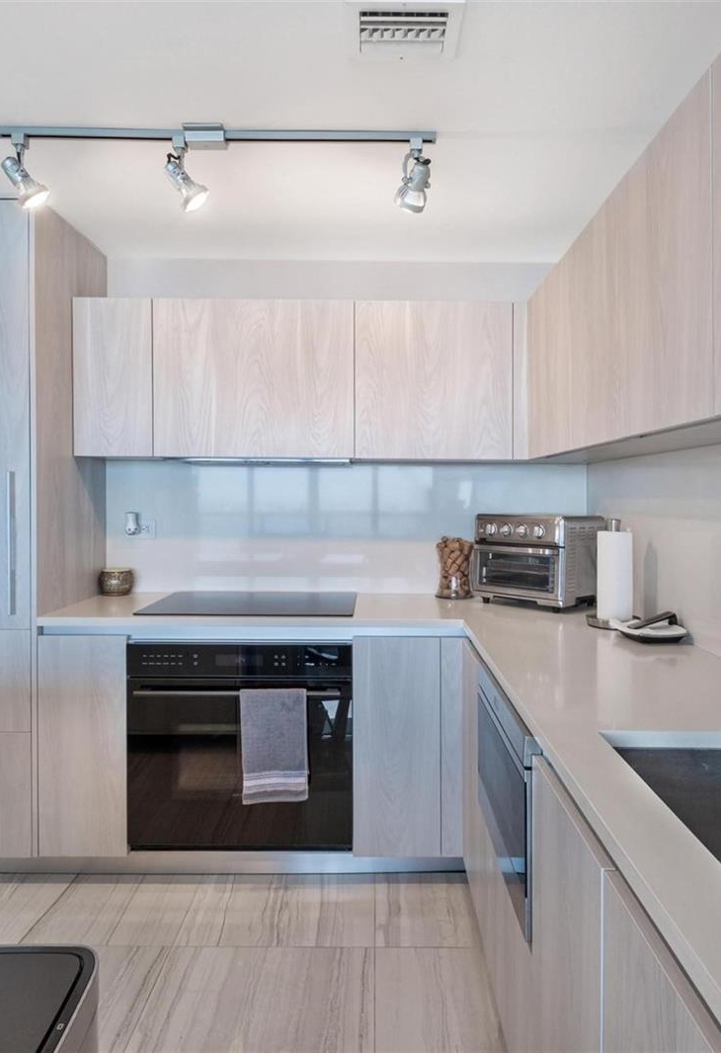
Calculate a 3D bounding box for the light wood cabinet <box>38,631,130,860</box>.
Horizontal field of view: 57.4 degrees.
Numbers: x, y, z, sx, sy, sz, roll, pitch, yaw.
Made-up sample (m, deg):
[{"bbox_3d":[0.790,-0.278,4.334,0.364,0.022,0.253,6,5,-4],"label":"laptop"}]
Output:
[{"bbox_3d":[-0.942,0.734,2.535,0.301,0.761,0.584,0,3,1],"label":"light wood cabinet"}]

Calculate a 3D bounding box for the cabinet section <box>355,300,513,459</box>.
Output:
[{"bbox_3d":[0.283,-0.563,2.675,0.607,0.602,0.330,0,2,1],"label":"cabinet section"}]

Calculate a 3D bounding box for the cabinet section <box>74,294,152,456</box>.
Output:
[{"bbox_3d":[-0.930,-0.566,2.653,0.301,0.594,0.330,0,3,1],"label":"cabinet section"}]

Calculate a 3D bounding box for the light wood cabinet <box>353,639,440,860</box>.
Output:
[{"bbox_3d":[0.132,0.735,2.520,0.299,0.742,0.580,0,2,1],"label":"light wood cabinet"}]

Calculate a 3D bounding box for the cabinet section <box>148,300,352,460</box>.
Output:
[{"bbox_3d":[-0.399,-0.561,2.644,0.763,0.594,0.330,0,3,1],"label":"cabinet section"}]

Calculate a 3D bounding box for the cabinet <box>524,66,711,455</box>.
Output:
[{"bbox_3d":[0.772,-0.515,1.786,0.325,0.594,1.349,0,3,1],"label":"cabinet"}]

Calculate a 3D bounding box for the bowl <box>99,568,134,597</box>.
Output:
[{"bbox_3d":[-0.997,0.229,2.733,0.142,0.108,0.142,0,3,0],"label":"bowl"}]

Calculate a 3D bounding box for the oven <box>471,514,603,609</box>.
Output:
[{"bbox_3d":[0.699,0.128,2.585,0.330,0.345,0.395,-1,2,-42],"label":"oven"}]

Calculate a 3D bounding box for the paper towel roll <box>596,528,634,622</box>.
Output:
[{"bbox_3d":[0.828,0.156,2.143,0.118,0.279,0.118,0,3,1],"label":"paper towel roll"}]

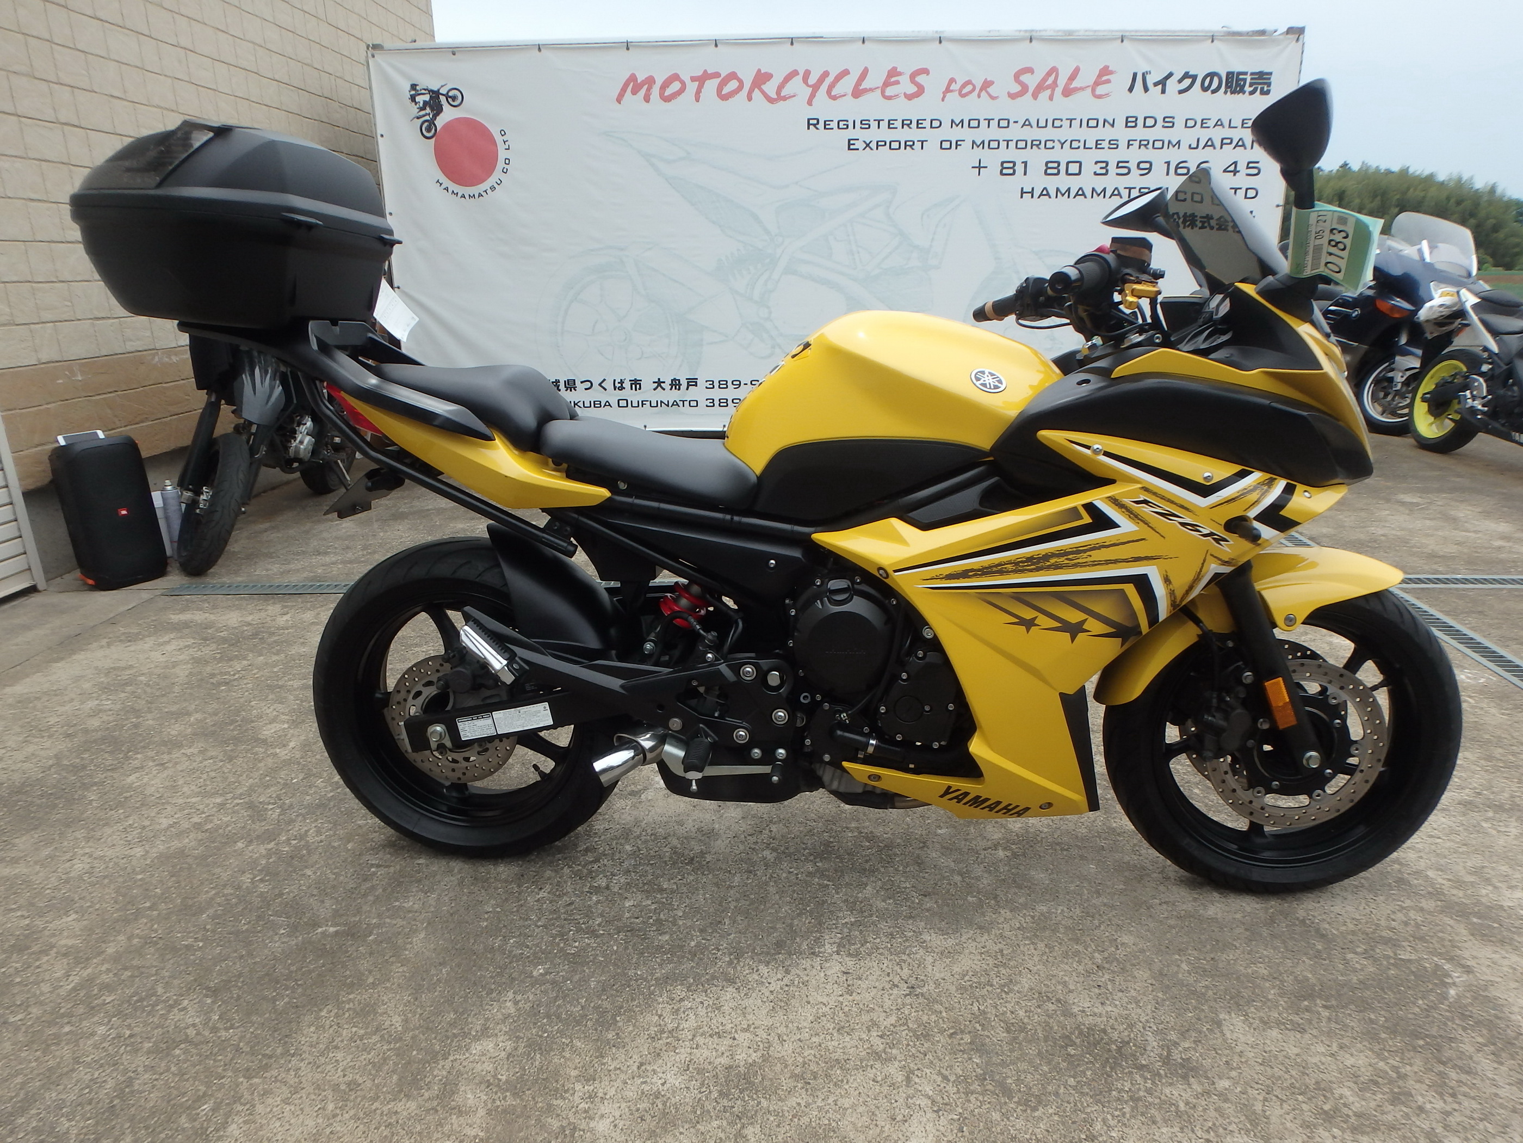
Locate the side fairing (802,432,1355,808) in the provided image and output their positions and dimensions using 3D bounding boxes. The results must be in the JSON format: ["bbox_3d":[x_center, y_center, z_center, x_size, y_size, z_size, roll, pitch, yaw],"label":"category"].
[{"bbox_3d":[0.473,0.107,1.423,0.790,0.650,0.210,1,13,6],"label":"side fairing"}]

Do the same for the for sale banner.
[{"bbox_3d":[0.388,-2.210,6.319,5.992,2.509,0.050,1,17,4],"label":"for sale banner"}]

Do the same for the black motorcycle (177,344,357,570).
[{"bbox_3d":[-2.204,-0.748,4.077,0.800,1.140,2.100,-2,17,-8],"label":"black motorcycle"}]

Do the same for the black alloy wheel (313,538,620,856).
[{"bbox_3d":[-0.534,0.243,1.737,0.622,0.622,0.160,1,13,6],"label":"black alloy wheel"}]

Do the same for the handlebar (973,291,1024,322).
[{"bbox_3d":[0.456,-0.514,1.785,0.042,0.042,0.130,-11,2,-33],"label":"handlebar"}]

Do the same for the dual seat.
[{"bbox_3d":[-0.327,-0.245,1.605,0.680,0.235,0.290,1,13,6],"label":"dual seat"}]

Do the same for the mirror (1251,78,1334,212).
[{"bbox_3d":[0.663,-0.531,1.150,0.095,0.160,0.150,8,19,25],"label":"mirror"}]

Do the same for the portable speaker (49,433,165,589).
[{"bbox_3d":[-2.428,-0.218,3.449,0.232,0.497,0.250,12,21,38],"label":"portable speaker"}]

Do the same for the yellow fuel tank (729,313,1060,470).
[{"bbox_3d":[0.209,-0.302,1.548,0.560,0.265,0.350,1,13,4],"label":"yellow fuel tank"}]

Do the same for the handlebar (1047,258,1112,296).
[{"bbox_3d":[0.417,-0.387,1.204,0.135,0.042,0.042,-26,29,-32],"label":"handlebar"}]

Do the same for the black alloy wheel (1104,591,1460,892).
[{"bbox_3d":[0.899,0.282,1.604,0.600,0.600,0.122,0,10,1],"label":"black alloy wheel"}]

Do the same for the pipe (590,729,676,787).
[{"bbox_3d":[-0.213,0.317,1.582,0.160,0.072,0.065,-28,14,0],"label":"pipe"}]

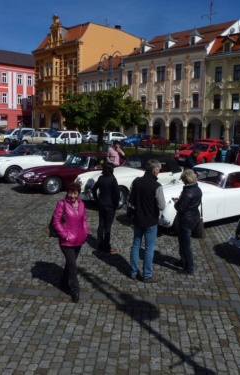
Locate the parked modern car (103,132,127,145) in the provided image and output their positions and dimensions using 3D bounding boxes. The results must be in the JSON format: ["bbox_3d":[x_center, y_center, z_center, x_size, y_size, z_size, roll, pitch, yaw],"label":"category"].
[{"bbox_3d":[-0.038,-5.473,38.880,3.750,1.450,1.650,-5,12,-34],"label":"parked modern car"}]

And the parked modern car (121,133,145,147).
[{"bbox_3d":[1.848,-5.201,37.180,1.720,1.450,4.150,10,13,43],"label":"parked modern car"}]

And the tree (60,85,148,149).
[{"bbox_3d":[-1.415,-5.971,29.846,7.400,5.500,7.000,2,10,0],"label":"tree"}]

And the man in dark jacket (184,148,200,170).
[{"bbox_3d":[2.263,-0.354,10.576,0.520,1.665,0.450,-6,13,-36],"label":"man in dark jacket"}]

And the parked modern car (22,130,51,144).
[{"bbox_3d":[-8.778,-5.358,37.476,4.050,1.400,1.620,1,10,-1],"label":"parked modern car"}]

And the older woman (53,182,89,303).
[{"bbox_3d":[-0.654,0.720,4.688,0.500,1.600,0.360,-1,10,-15],"label":"older woman"}]

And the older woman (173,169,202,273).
[{"bbox_3d":[1.089,0.543,5.507,0.420,1.685,0.480,7,12,30],"label":"older woman"}]

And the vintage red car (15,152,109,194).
[{"bbox_3d":[-1.710,-0.588,13.498,4.450,1.240,1.660,-5,11,-32],"label":"vintage red car"}]

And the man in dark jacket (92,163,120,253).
[{"bbox_3d":[-0.216,0.364,6.386,0.500,1.656,0.360,6,11,24],"label":"man in dark jacket"}]

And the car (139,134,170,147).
[{"bbox_3d":[3.835,-4.676,34.865,1.680,1.420,3.950,11,14,41],"label":"car"}]

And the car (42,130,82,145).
[{"bbox_3d":[-5.872,-5.325,36.676,3.800,1.500,1.650,-7,13,-41],"label":"car"}]

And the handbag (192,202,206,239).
[{"bbox_3d":[1.310,0.547,5.750,0.280,0.580,0.140,7,11,30],"label":"handbag"}]

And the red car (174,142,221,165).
[{"bbox_3d":[5.218,-2.025,21.244,4.150,1.440,1.700,-7,14,-40],"label":"red car"}]

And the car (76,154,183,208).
[{"bbox_3d":[0.845,-0.286,10.832,4.480,1.370,1.640,-6,13,-34],"label":"car"}]

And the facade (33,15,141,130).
[{"bbox_3d":[-6.702,-21.760,71.910,15.000,21.500,16.500,11,14,42],"label":"facade"}]

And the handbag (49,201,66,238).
[{"bbox_3d":[-0.833,0.430,4.656,0.140,0.440,0.300,-3,11,-25],"label":"handbag"}]

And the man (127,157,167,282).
[{"bbox_3d":[0.405,0.508,5.148,0.400,1.852,0.530,-8,14,-41],"label":"man"}]

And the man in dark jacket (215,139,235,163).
[{"bbox_3d":[4.730,-1.205,15.712,0.580,1.773,0.360,7,11,26],"label":"man in dark jacket"}]

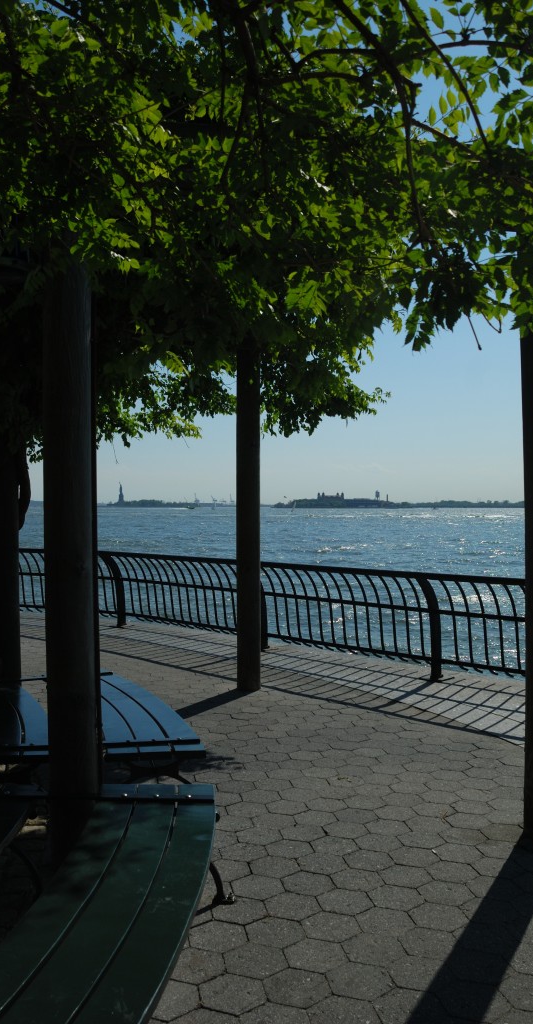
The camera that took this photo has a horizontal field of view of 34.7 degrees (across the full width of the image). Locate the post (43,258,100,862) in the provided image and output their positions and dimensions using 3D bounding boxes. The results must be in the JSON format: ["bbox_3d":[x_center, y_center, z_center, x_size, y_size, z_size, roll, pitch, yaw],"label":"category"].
[{"bbox_3d":[-0.859,0.062,3.711,0.205,2.950,0.205,0,0,0],"label":"post"}]

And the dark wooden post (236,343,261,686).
[{"bbox_3d":[-0.152,0.039,7.354,0.205,2.950,0.205,0,0,0],"label":"dark wooden post"}]

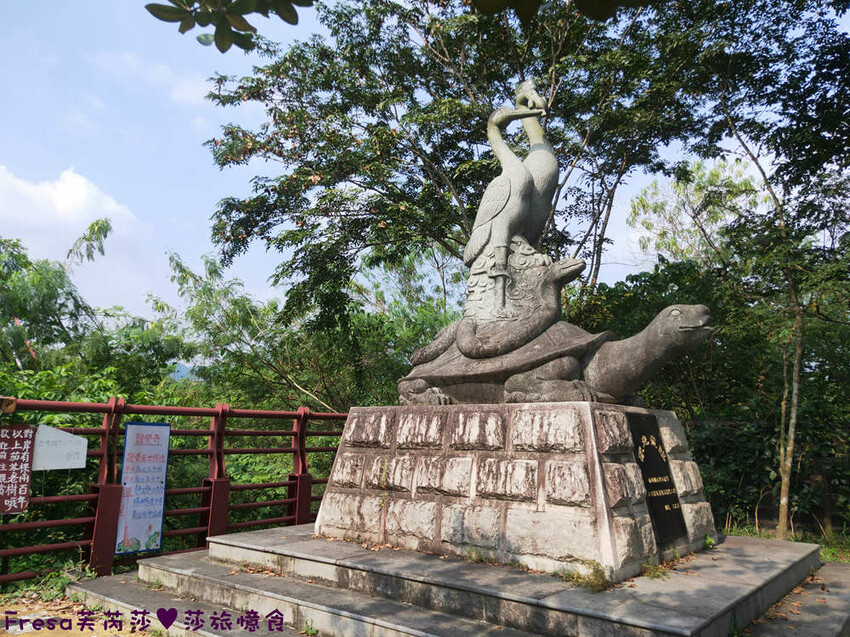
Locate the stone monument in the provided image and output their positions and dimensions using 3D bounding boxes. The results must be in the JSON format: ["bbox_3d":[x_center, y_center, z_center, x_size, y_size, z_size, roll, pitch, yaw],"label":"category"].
[{"bbox_3d":[0.991,-0.237,5.770,3.359,4.640,2.263,-10,-17,39],"label":"stone monument"}]

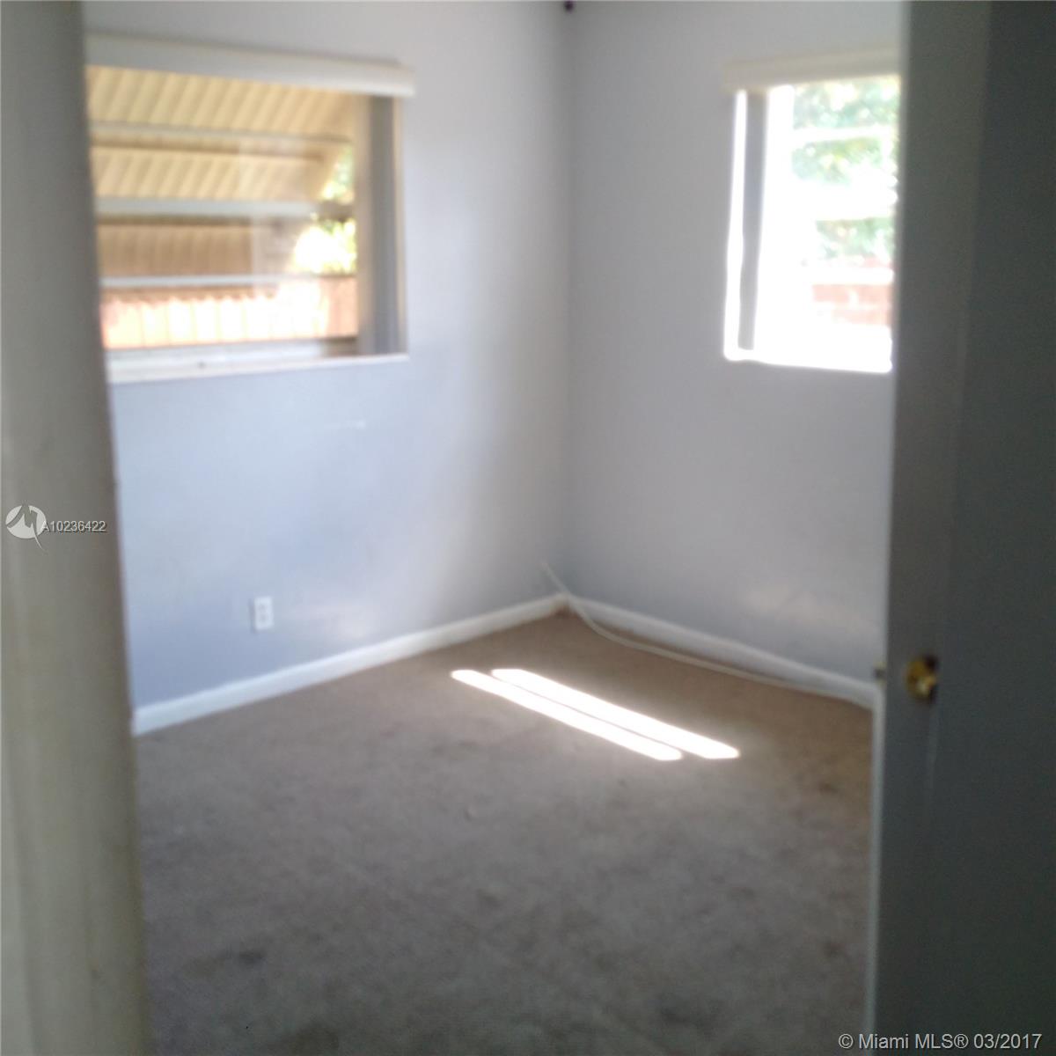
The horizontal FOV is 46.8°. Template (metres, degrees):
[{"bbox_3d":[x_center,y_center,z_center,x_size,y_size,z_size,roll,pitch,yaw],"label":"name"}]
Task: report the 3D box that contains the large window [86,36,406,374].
[{"bbox_3d":[-0.917,-0.989,3.872,1.270,0.976,0.120,-12,19,-41],"label":"large window"}]

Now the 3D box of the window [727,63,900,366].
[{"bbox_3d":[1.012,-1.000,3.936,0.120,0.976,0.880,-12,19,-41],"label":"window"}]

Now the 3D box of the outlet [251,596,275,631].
[{"bbox_3d":[-0.897,0.290,4.166,0.071,0.114,0.012,-12,19,-41],"label":"outlet"}]

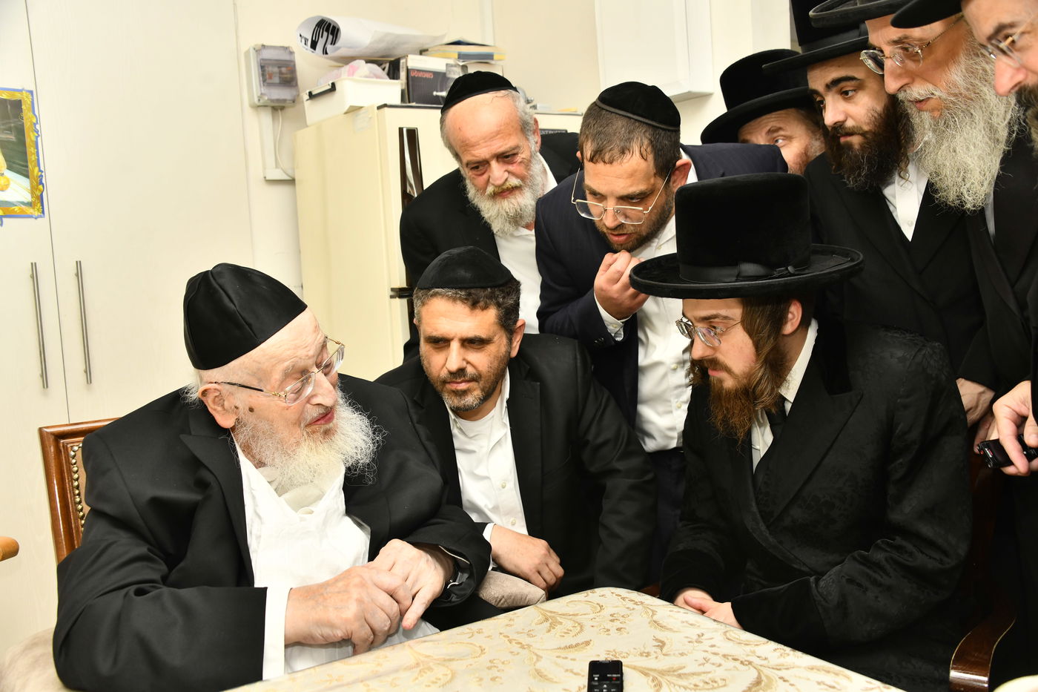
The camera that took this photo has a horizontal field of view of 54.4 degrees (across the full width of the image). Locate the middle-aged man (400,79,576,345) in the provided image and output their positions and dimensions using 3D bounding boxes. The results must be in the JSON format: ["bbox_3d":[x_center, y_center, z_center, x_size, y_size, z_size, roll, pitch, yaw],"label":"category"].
[{"bbox_3d":[0.019,0.262,2.211,0.560,1.660,0.560,-2,6,10],"label":"middle-aged man"}]

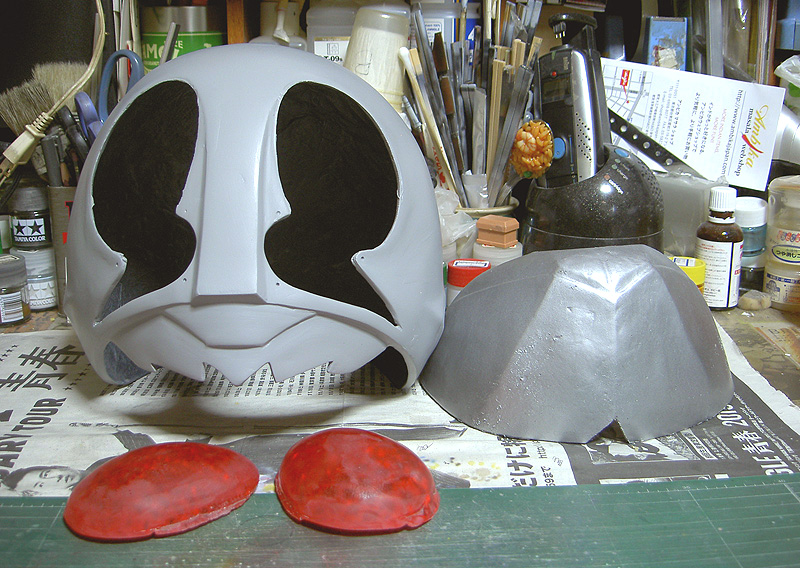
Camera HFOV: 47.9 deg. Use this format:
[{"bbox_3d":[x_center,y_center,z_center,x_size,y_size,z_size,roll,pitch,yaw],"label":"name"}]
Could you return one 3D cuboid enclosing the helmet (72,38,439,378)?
[{"bbox_3d":[-0.099,-0.054,0.596,0.256,0.207,0.235,-1,16,-4],"label":"helmet"}]

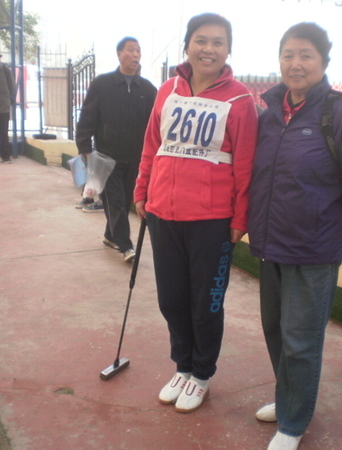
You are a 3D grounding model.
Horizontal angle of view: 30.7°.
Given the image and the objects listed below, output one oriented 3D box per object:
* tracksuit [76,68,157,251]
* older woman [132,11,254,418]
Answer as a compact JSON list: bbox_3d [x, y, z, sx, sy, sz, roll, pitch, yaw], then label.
[{"bbox_3d":[-0.390,-0.516,4.864,0.610,1.360,0.460,-4,14,-22],"label":"tracksuit"},{"bbox_3d":[0.097,-0.033,2.596,0.500,1.620,0.320,7,14,21],"label":"older woman"}]

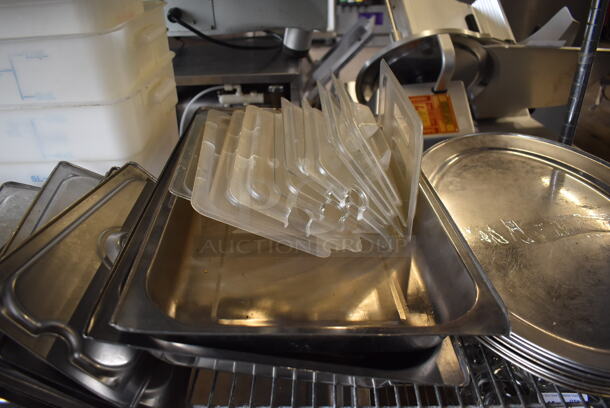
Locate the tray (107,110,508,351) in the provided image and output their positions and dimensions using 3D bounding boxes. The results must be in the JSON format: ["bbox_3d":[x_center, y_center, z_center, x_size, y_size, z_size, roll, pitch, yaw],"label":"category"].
[{"bbox_3d":[-0.004,-0.004,0.597,0.325,0.065,0.530,2,30,-5],"label":"tray"}]

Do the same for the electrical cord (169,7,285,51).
[{"bbox_3d":[-0.203,-0.443,1.160,0.275,0.095,0.110,-5,24,-11],"label":"electrical cord"}]

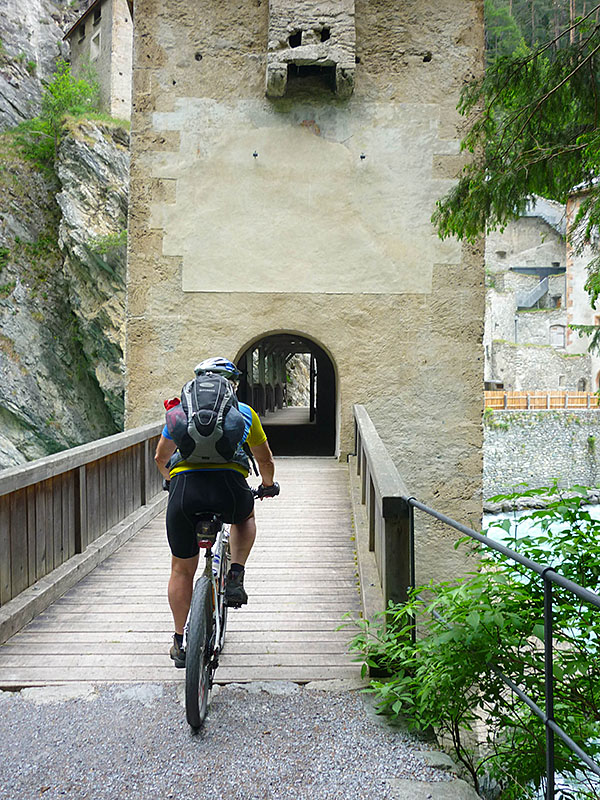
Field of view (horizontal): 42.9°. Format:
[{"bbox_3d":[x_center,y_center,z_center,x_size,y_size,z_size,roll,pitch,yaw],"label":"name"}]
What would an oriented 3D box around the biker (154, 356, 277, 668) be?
[{"bbox_3d":[-0.470,0.585,4.100,0.660,1.640,0.900,0,2,2],"label":"biker"}]

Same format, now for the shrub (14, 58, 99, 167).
[{"bbox_3d":[-10.855,-12.816,34.000,3.700,4.600,3.300,0,2,0],"label":"shrub"}]

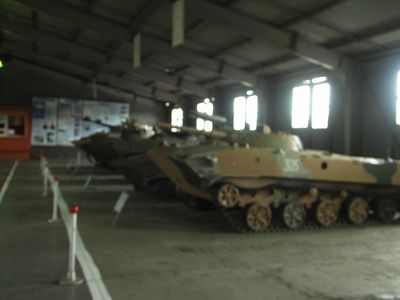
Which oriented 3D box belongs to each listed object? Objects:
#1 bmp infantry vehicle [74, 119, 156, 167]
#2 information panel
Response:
[{"bbox_3d":[-2.892,-0.049,20.613,6.100,2.400,2.850,1,1,-22],"label":"bmp infantry vehicle"},{"bbox_3d":[-8.986,-2.017,32.766,7.220,3.480,0.120,1,1,-22],"label":"information panel"}]

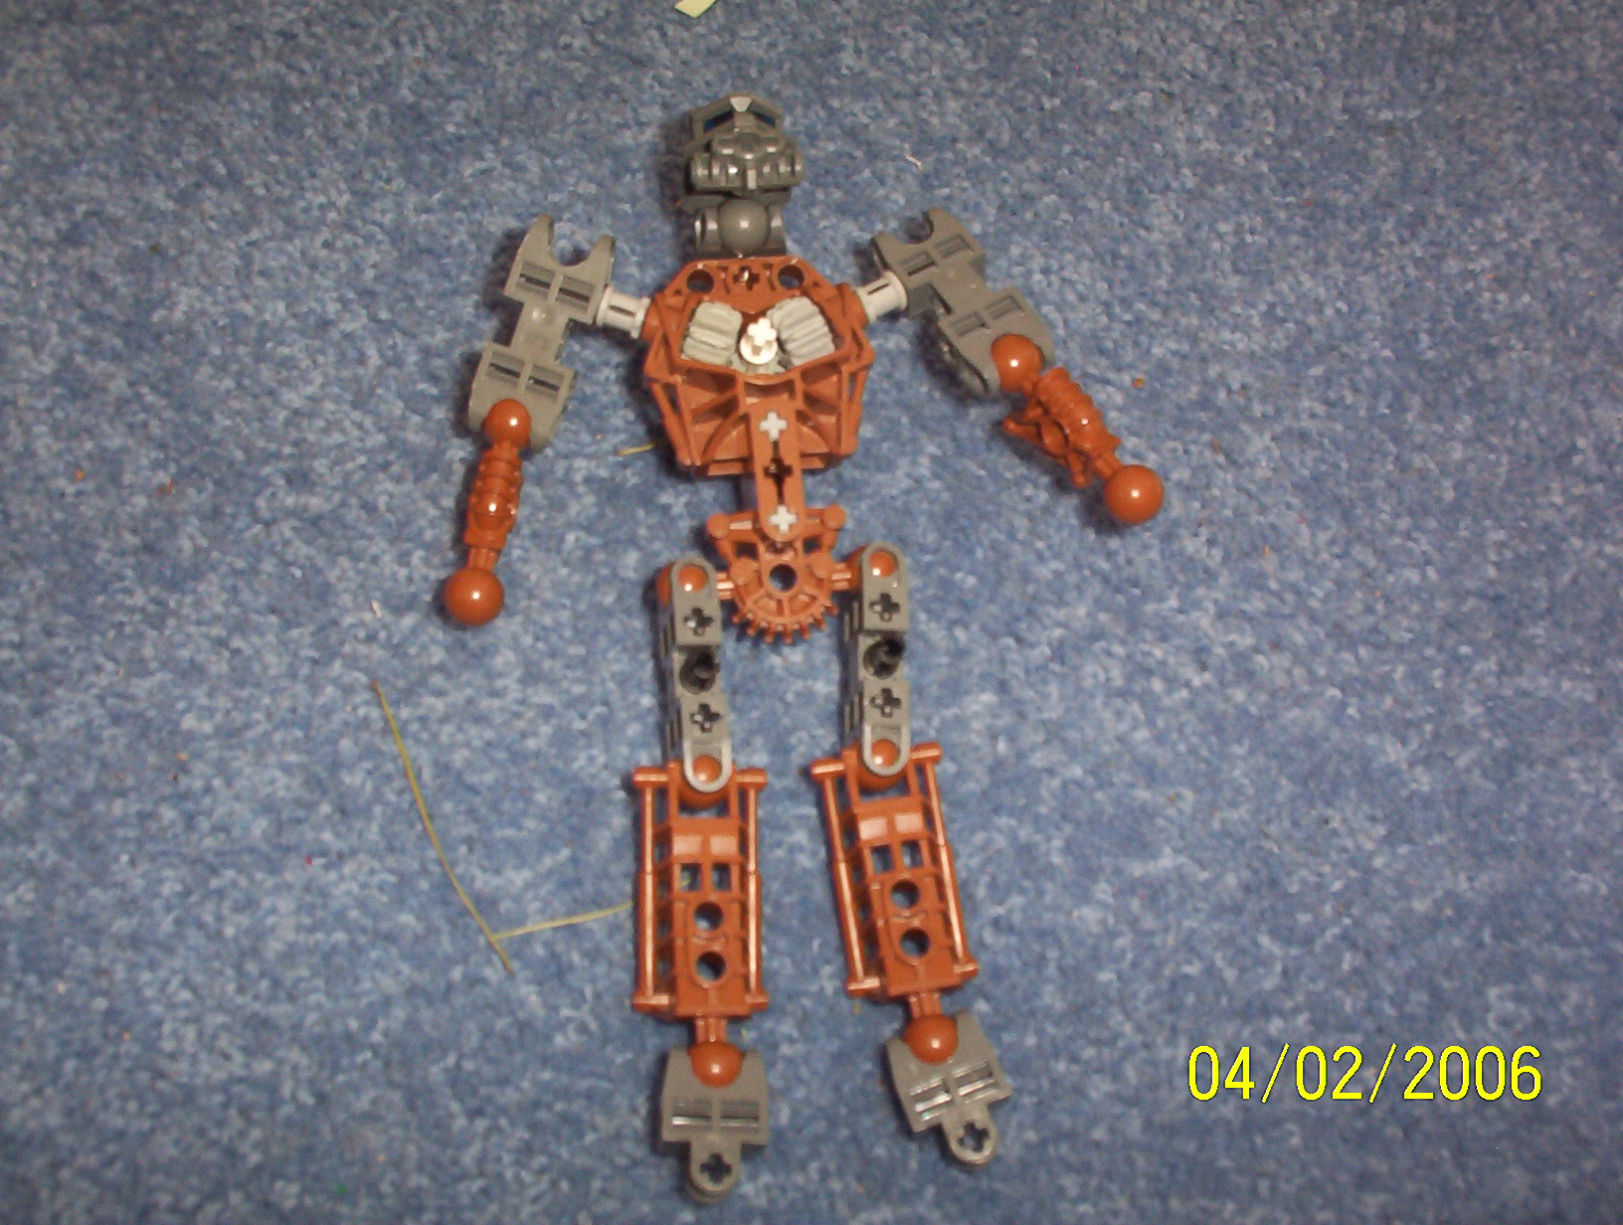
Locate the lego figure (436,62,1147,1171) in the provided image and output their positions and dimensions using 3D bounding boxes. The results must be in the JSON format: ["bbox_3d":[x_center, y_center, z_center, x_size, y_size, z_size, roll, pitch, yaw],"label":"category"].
[{"bbox_3d":[0.000,0.000,0.307,0.127,0.032,0.186,-5,78,-1],"label":"lego figure"}]

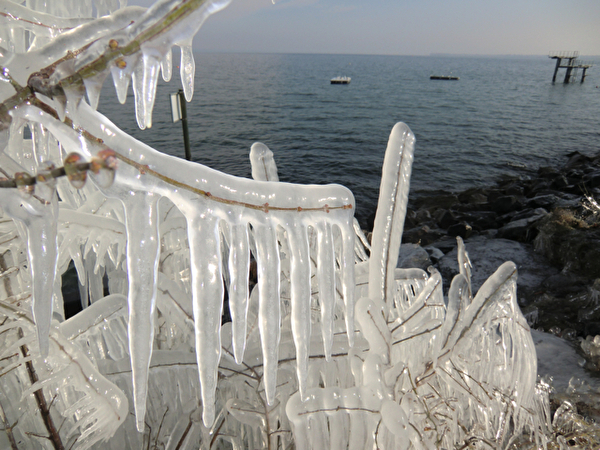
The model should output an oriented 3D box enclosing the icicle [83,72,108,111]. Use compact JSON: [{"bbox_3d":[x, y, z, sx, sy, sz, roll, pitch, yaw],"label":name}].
[{"bbox_3d":[-0.226,-0.148,0.460,0.025,0.040,0.022,-10,25,-23],"label":"icicle"}]

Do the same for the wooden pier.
[{"bbox_3d":[48.327,-28.145,74.376,6.900,5.400,2.600,13,26,29],"label":"wooden pier"}]

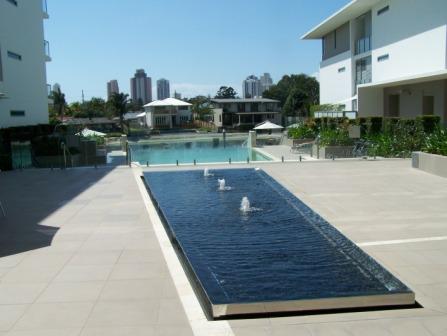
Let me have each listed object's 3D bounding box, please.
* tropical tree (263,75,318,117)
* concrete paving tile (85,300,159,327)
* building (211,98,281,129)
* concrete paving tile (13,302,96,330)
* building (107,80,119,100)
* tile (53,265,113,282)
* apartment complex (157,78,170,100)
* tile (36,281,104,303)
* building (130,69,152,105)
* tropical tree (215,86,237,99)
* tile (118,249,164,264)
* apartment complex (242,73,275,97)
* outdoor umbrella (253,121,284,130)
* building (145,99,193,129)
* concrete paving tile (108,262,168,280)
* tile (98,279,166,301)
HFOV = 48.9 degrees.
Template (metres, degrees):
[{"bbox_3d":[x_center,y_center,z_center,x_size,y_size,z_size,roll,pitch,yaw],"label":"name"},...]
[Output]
[{"bbox_3d":[16.223,-15.816,117.015,13.000,12.508,12.000,-1,6,0],"label":"tropical tree"},{"bbox_3d":[-0.871,1.291,4.329,0.590,0.040,0.590,-2,6,-4],"label":"concrete paving tile"},{"bbox_3d":[5.031,-12.326,111.331,15.300,6.572,10.000,-1,6,-4],"label":"building"},{"bbox_3d":[-1.341,1.204,3.945,0.542,0.040,0.542,-1,6,-4],"label":"concrete paving tile"},{"bbox_3d":[-243.840,-149.485,1089.839,22.000,87.359,22.000,-3,6,-20],"label":"building"},{"bbox_3d":[-1.536,1.187,5.457,0.590,0.040,0.590,-2,6,-4],"label":"tile"},{"bbox_3d":[-131.119,-152.037,1089.784,26.000,88.410,25.000,-2,6,-5],"label":"apartment complex"},{"bbox_3d":[-1.377,1.147,4.483,0.542,0.040,0.542,-1,6,-4],"label":"tile"},{"bbox_3d":[-142.059,-125.119,841.123,35.000,87.530,30.000,-3,6,-14],"label":"building"},{"bbox_3d":[0.538,-18.756,148.853,6.800,11.760,6.500,-1,6,0],"label":"tropical tree"},{"bbox_3d":[-0.907,1.020,5.593,0.542,0.040,0.542,-1,6,-4],"label":"tile"},{"bbox_3d":[59.447,-124.259,841.732,50.000,76.030,32.000,-1,6,4],"label":"apartment complex"},{"bbox_3d":[4.259,-3.007,45.948,2.900,2.805,2.900,-1,6,-4],"label":"outdoor umbrella"},{"bbox_3d":[-13.493,-13.235,120.241,11.200,7.110,9.500,-3,6,-15],"label":"building"},{"bbox_3d":[-0.872,1.077,5.055,0.542,0.040,0.542,-1,6,-4],"label":"concrete paving tile"},{"bbox_3d":[-0.909,1.230,4.912,0.590,0.040,0.590,-2,6,-4],"label":"tile"}]

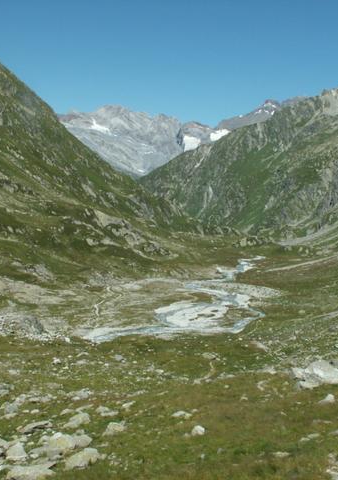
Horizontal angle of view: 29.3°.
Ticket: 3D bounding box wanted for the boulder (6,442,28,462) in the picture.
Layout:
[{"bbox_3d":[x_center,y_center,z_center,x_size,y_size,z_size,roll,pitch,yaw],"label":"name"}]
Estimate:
[{"bbox_3d":[-4.831,6.732,20.500,0.697,0.620,0.592,-1,3,-13],"label":"boulder"}]

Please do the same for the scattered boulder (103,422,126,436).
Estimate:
[{"bbox_3d":[-2.374,8.253,28.184,0.929,0.565,0.744,0,3,-5],"label":"scattered boulder"}]

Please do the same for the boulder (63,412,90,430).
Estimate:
[{"bbox_3d":[-4.074,7.994,28.500,1.145,0.755,0.916,0,3,-8],"label":"boulder"}]

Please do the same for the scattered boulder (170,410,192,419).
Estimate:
[{"bbox_3d":[0.622,8.679,32.185,0.965,0.354,0.724,0,3,1],"label":"scattered boulder"}]

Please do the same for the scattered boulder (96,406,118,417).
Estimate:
[{"bbox_3d":[-3.305,9.070,34.223,1.129,0.482,0.846,0,3,-6],"label":"scattered boulder"}]

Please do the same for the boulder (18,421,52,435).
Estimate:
[{"bbox_3d":[-5.820,8.113,28.000,1.471,0.508,1.103,-1,3,-12],"label":"boulder"}]

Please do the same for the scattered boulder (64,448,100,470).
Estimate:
[{"bbox_3d":[-2.637,6.615,19.500,1.085,0.608,0.868,0,3,-8],"label":"scattered boulder"}]

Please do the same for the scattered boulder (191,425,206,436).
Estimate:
[{"bbox_3d":[1.208,7.801,26.500,0.573,0.477,0.487,0,3,3],"label":"scattered boulder"}]

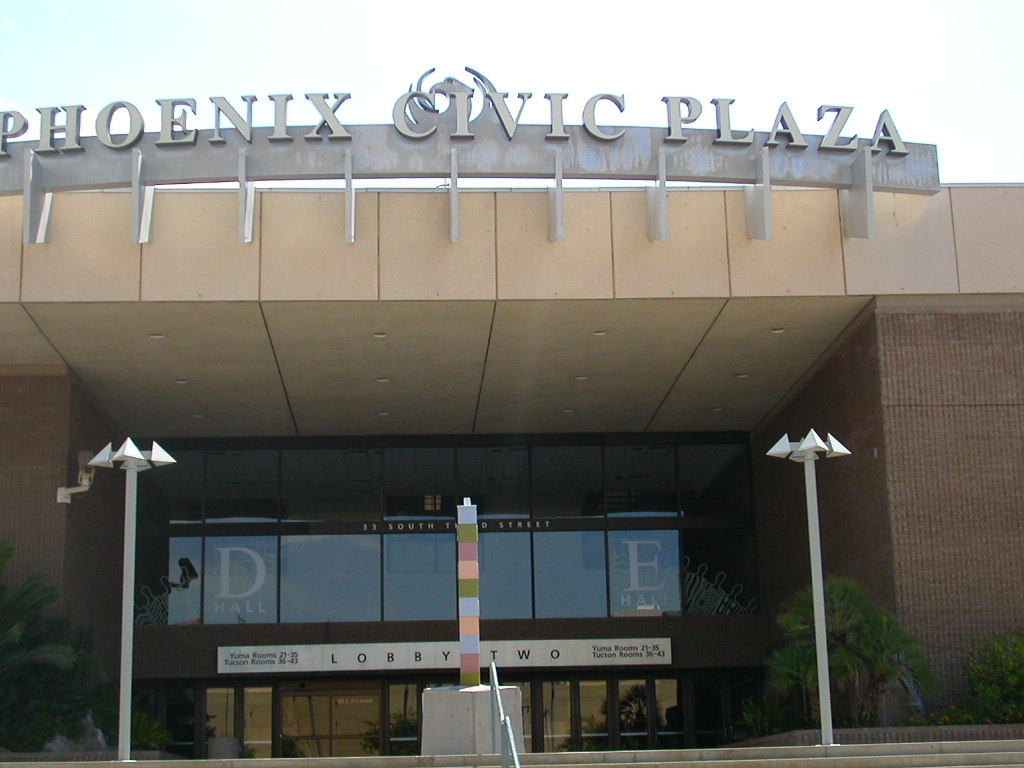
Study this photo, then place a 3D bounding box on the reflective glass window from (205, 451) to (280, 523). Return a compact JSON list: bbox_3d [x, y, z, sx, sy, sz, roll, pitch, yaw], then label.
[{"bbox_3d":[-6.514,2.474,41.479,1.823,1.766,0.100,-1,-14,-4],"label":"reflective glass window"}]

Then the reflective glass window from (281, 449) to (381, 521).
[{"bbox_3d":[-4.419,2.474,41.886,2.430,1.784,0.100,-1,-14,-4],"label":"reflective glass window"}]

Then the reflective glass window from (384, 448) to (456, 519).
[{"bbox_3d":[-2.253,2.445,42.024,1.761,1.765,0.100,-1,-14,-4],"label":"reflective glass window"}]

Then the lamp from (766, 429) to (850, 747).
[{"bbox_3d":[3.265,2.169,18.332,0.938,3.353,0.938,-1,-14,-4],"label":"lamp"}]

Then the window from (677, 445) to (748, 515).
[{"bbox_3d":[4.982,2.369,42.204,1.787,1.797,0.100,-1,-14,-4],"label":"window"}]

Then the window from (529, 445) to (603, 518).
[{"bbox_3d":[1.354,2.409,42.251,1.779,1.800,0.100,-1,-14,-4],"label":"window"}]

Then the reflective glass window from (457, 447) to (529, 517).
[{"bbox_3d":[-0.475,2.375,41.871,1.759,1.734,0.100,-1,-14,-4],"label":"reflective glass window"}]

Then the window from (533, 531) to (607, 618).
[{"bbox_3d":[1.422,4.631,41.709,1.781,2.107,0.100,-1,-14,-4],"label":"window"}]

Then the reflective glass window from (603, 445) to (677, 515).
[{"bbox_3d":[3.179,2.391,42.366,1.776,1.805,0.100,-1,-14,-4],"label":"reflective glass window"}]

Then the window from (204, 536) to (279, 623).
[{"bbox_3d":[-6.479,4.660,40.949,1.800,2.056,0.100,-1,-14,-4],"label":"window"}]

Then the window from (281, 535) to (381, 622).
[{"bbox_3d":[-4.344,4.651,41.081,2.383,2.111,0.100,-1,-14,-4],"label":"window"}]

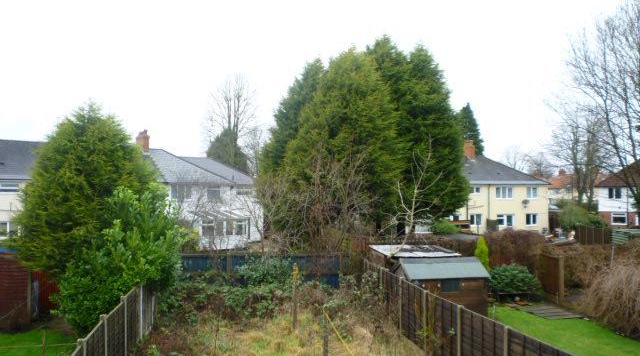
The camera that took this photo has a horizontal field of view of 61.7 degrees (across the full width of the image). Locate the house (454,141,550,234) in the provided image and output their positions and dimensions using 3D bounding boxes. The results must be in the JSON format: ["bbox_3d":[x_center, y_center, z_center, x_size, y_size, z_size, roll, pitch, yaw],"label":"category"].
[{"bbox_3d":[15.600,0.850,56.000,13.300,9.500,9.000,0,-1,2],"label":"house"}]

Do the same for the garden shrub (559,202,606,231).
[{"bbox_3d":[23.499,3.693,48.000,4.300,3.000,3.400,0,-1,-11],"label":"garden shrub"}]

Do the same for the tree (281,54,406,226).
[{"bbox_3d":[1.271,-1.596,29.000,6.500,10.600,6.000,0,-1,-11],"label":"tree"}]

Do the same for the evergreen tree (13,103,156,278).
[{"bbox_3d":[-8.350,1.060,19.000,5.100,7.500,4.900,0,-1,0],"label":"evergreen tree"}]

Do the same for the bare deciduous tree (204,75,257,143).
[{"bbox_3d":[-10.300,-3.000,62.000,6.300,17.800,6.300,0,-1,0],"label":"bare deciduous tree"}]

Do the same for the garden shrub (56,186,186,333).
[{"bbox_3d":[-6.474,2.561,17.400,4.100,4.700,3.400,0,-1,-11],"label":"garden shrub"}]

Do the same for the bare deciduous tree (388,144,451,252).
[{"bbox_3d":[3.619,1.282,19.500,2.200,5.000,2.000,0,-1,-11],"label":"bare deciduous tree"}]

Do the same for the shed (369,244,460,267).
[{"bbox_3d":[3.761,3.828,21.300,2.850,2.100,2.350,0,-1,-11],"label":"shed"}]

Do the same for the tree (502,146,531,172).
[{"bbox_3d":[32.200,0.600,88.000,5.800,11.500,5.800,0,-1,0],"label":"tree"}]

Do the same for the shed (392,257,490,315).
[{"bbox_3d":[3.830,3.660,17.250,2.600,2.170,1.950,0,-1,-10],"label":"shed"}]

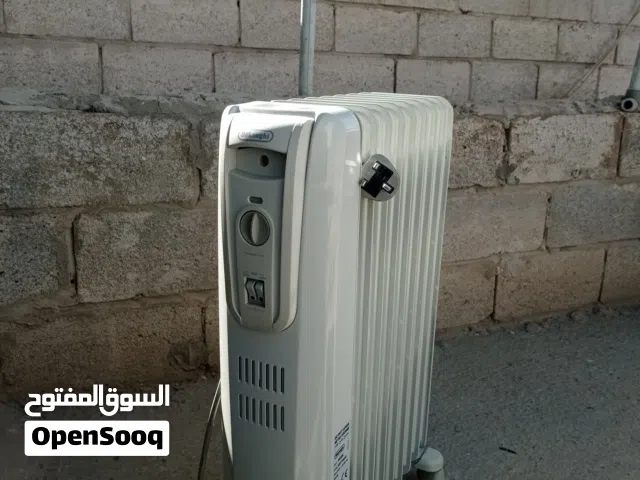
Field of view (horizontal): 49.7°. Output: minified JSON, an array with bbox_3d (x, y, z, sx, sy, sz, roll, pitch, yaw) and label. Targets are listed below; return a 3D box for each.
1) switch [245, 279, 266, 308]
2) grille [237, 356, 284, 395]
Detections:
[{"bbox_3d":[-0.064,0.053,0.687,0.021,0.028,0.009,9,16,24],"label":"switch"},{"bbox_3d":[-0.060,0.141,0.718,0.054,0.029,0.005,9,16,24],"label":"grille"}]

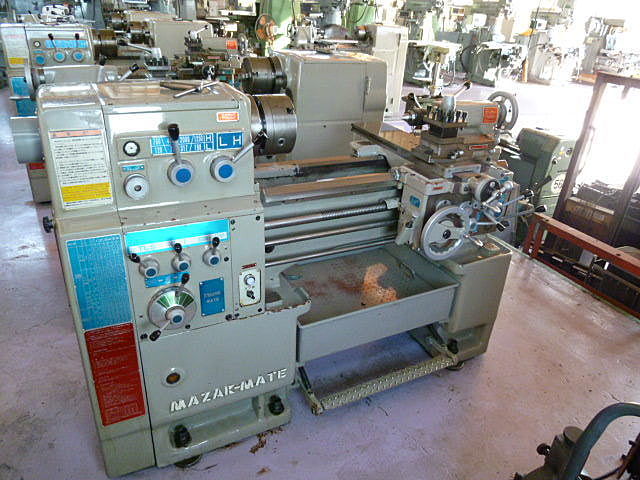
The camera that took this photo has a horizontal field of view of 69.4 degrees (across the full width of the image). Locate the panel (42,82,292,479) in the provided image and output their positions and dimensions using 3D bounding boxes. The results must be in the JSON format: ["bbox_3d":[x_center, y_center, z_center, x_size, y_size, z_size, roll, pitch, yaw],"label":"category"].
[{"bbox_3d":[-0.520,0.111,1.663,0.650,1.255,0.574,-10,30,-26],"label":"panel"}]

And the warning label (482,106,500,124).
[{"bbox_3d":[0.760,-0.552,2.052,0.093,0.075,0.005,-10,30,-26],"label":"warning label"}]

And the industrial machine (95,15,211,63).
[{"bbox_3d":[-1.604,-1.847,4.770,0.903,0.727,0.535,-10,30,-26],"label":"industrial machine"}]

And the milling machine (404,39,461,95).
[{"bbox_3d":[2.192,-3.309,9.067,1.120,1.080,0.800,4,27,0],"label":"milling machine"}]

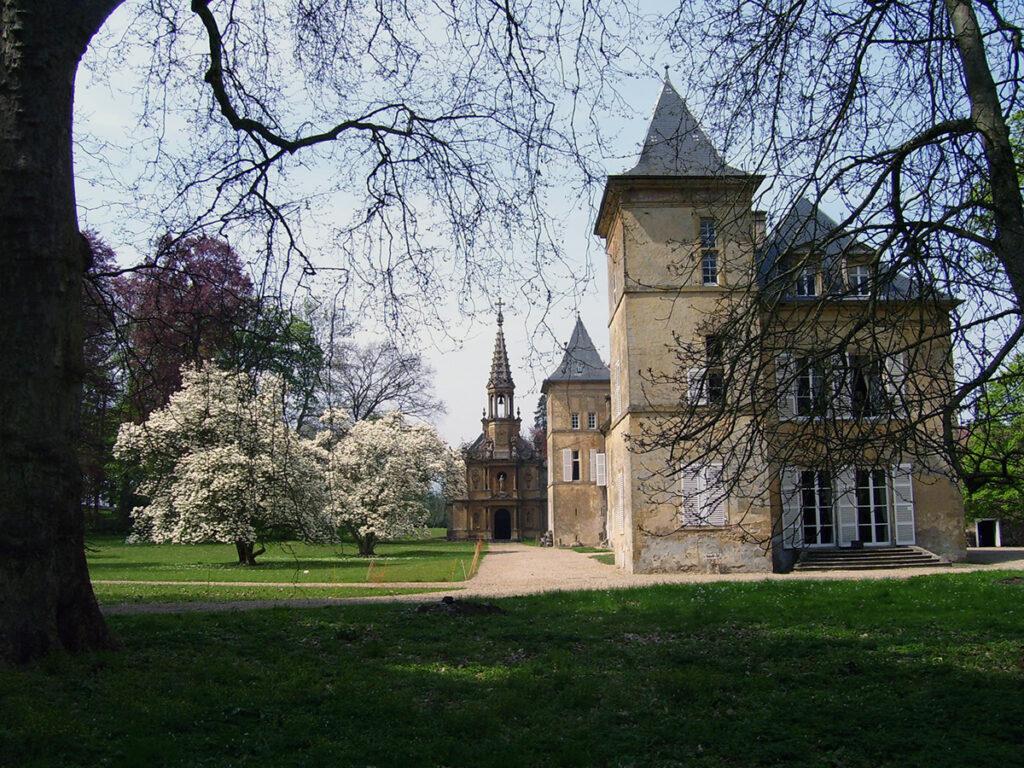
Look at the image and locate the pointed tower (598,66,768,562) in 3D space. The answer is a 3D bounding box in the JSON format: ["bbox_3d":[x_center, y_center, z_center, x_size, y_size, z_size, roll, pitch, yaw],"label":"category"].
[{"bbox_3d":[6.005,-2.639,36.751,5.346,18.568,6.100,-1,-8,0],"label":"pointed tower"}]

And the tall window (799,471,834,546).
[{"bbox_3d":[10.954,4.461,36.036,1.199,2.666,0.150,-1,-8,0],"label":"tall window"}]

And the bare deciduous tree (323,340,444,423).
[{"bbox_3d":[-11.180,5.140,86.169,10.800,17.766,10.800,-1,-8,0],"label":"bare deciduous tree"}]

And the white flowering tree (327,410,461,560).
[{"bbox_3d":[-6.365,5.376,53.802,7.546,7.672,7.546,-1,-8,0],"label":"white flowering tree"}]

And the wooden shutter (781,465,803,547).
[{"bbox_3d":[9.979,4.393,35.847,0.712,2.953,0.060,-1,-8,0],"label":"wooden shutter"}]

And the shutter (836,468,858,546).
[{"bbox_3d":[11.956,4.365,35.843,0.747,2.864,0.060,-1,-8,0],"label":"shutter"}]

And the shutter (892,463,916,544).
[{"bbox_3d":[13.997,4.291,35.845,0.765,2.872,0.060,-1,-8,0],"label":"shutter"}]

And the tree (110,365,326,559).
[{"bbox_3d":[-13.046,3.685,45.483,9.869,8.945,9.200,-1,-8,0],"label":"tree"}]

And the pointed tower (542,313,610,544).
[{"bbox_3d":[5.515,3.632,82.172,5.551,18.816,6.000,-1,-8,0],"label":"pointed tower"}]

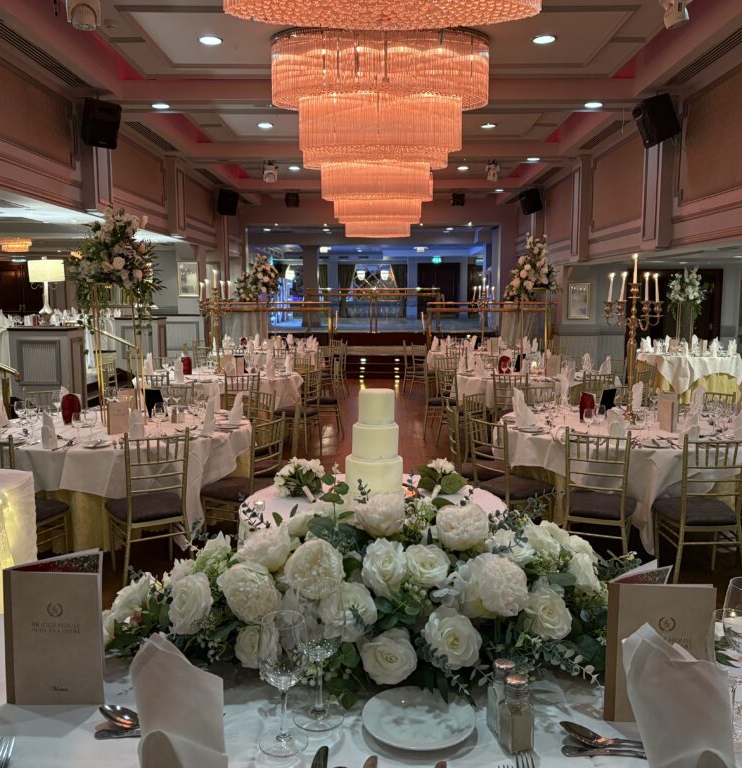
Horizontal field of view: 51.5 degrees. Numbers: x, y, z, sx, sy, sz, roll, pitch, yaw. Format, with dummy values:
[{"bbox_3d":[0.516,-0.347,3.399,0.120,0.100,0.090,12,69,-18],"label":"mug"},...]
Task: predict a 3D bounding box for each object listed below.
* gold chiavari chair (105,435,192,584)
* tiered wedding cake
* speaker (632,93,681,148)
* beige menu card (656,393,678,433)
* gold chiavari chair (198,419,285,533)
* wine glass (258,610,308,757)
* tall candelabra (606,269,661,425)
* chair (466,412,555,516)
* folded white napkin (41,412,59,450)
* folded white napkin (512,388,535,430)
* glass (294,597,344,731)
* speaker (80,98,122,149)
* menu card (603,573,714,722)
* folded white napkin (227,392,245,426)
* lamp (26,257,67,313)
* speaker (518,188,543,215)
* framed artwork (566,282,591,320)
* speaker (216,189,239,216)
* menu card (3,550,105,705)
[{"bbox_3d":[-1.343,0.710,4.733,0.400,0.920,0.440,-4,7,-29],"label":"gold chiavari chair"},{"bbox_3d":[0.016,0.264,3.483,0.257,0.485,0.257,0,7,1],"label":"tiered wedding cake"},{"bbox_3d":[3.146,-2.882,8.445,0.310,0.450,0.290,-23,12,-14],"label":"speaker"},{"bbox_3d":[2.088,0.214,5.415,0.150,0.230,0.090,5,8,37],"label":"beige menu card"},{"bbox_3d":[-0.806,0.652,4.974,0.440,0.920,0.400,3,7,26],"label":"gold chiavari chair"},{"bbox_3d":[-0.119,0.409,1.054,0.065,0.180,0.065,0,7,0],"label":"wine glass"},{"bbox_3d":[1.873,-0.296,5.483,0.420,1.140,0.410,0,7,1],"label":"tall candelabra"},{"bbox_3d":[0.934,0.659,5.174,0.440,0.920,0.400,-4,7,-29],"label":"chair"},{"bbox_3d":[-1.945,0.272,4.652,0.085,0.231,0.100,1,7,5],"label":"folded white napkin"},{"bbox_3d":[1.075,0.162,5.332,0.150,0.277,0.100,-1,7,-10],"label":"folded white napkin"},{"bbox_3d":[-0.079,0.401,1.140,0.083,0.206,0.083,0,6,0],"label":"glass"},{"bbox_3d":[-2.857,-2.762,8.138,0.290,0.455,0.310,-4,30,-33],"label":"speaker"},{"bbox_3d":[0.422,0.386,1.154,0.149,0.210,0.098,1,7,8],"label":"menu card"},{"bbox_3d":[-0.982,0.175,5.580,0.110,0.245,0.120,-1,7,-10],"label":"folded white napkin"},{"bbox_3d":[-4.472,-1.358,10.600,0.480,0.800,0.480,0,6,0],"label":"lamp"},{"bbox_3d":[4.257,-4.841,20.400,0.420,0.600,0.420,-18,9,-8],"label":"speaker"},{"bbox_3d":[3.767,-1.480,13.883,0.450,0.680,0.035,0,7,1],"label":"framed artwork"},{"bbox_3d":[-2.751,-3.502,14.797,0.300,0.460,0.310,-3,29,-25],"label":"speaker"},{"bbox_3d":[-0.483,0.386,1.239,0.155,0.212,0.115,0,6,3],"label":"menu card"}]

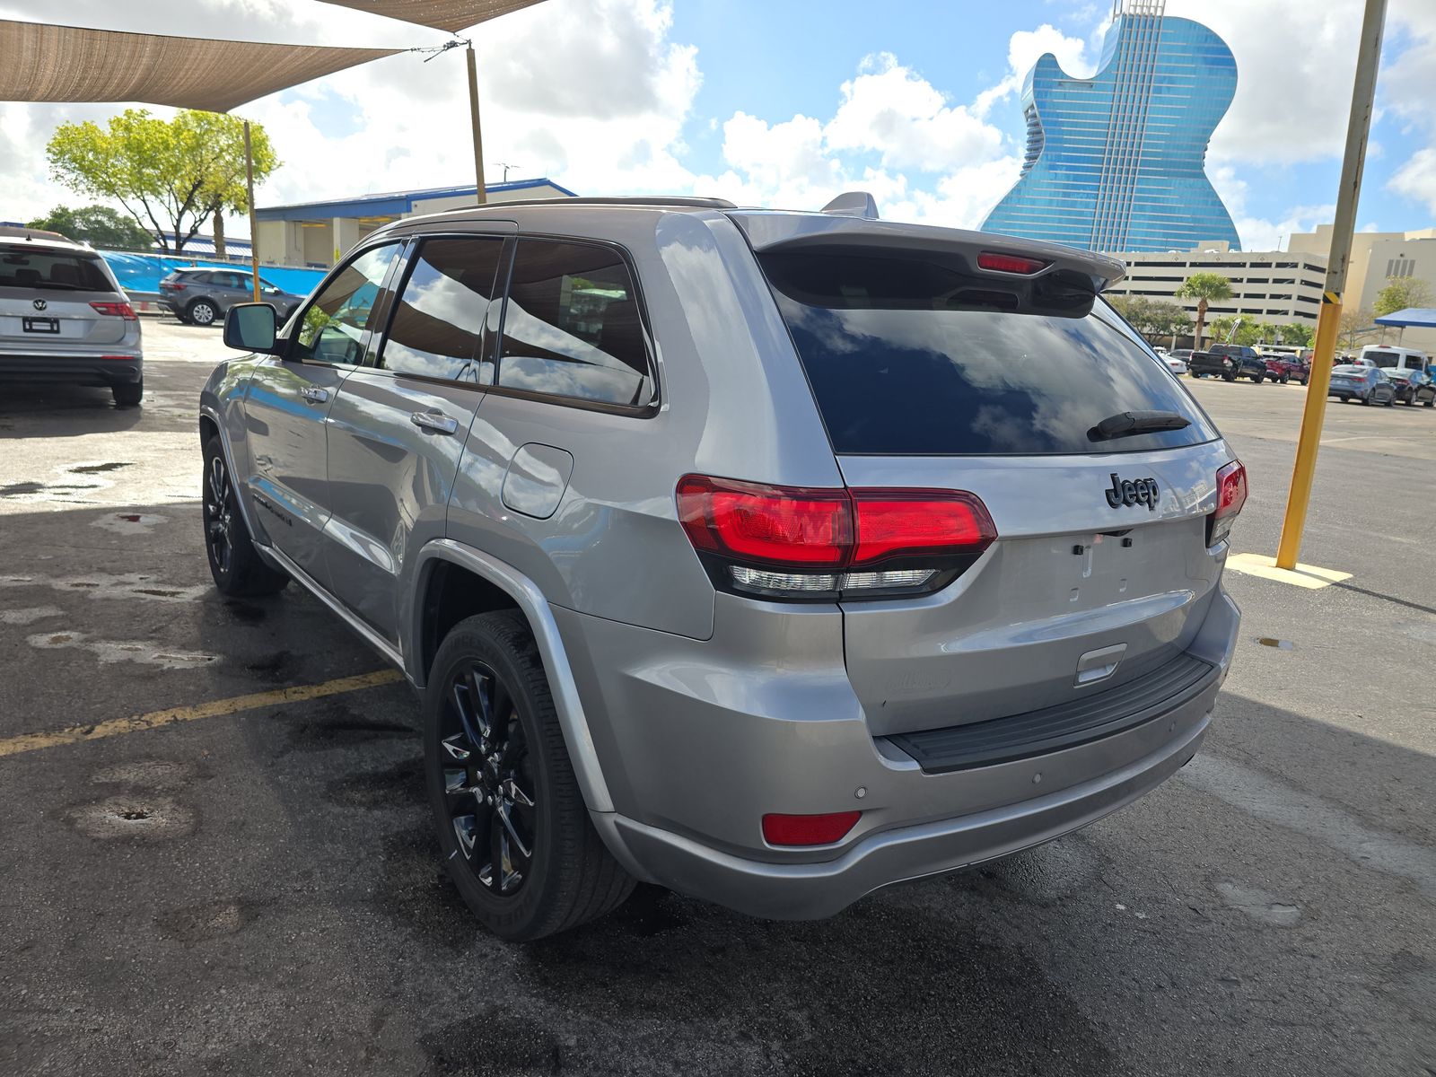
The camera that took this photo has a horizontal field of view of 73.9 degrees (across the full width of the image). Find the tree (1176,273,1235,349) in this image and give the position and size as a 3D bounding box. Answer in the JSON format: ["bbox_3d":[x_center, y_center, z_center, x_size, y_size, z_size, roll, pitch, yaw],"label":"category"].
[{"bbox_3d":[34.254,-15.233,67.290,4.000,7.000,4.000,4,13,0],"label":"tree"}]

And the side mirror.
[{"bbox_3d":[-1.686,-0.765,3.466,0.235,0.190,0.150,-5,16,-37],"label":"side mirror"}]

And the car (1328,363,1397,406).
[{"bbox_3d":[24.512,-5.876,36.437,4.600,1.440,1.800,-7,17,-40],"label":"car"}]

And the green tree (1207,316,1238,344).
[{"bbox_3d":[46.389,-18.210,88.512,2.470,4.780,2.220,10,14,26],"label":"green tree"}]

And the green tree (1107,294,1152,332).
[{"bbox_3d":[30.988,-15.881,72.037,3.800,5.600,3.800,4,13,0],"label":"green tree"}]

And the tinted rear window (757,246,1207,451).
[{"bbox_3d":[0.657,-0.399,2.061,1.360,0.490,0.130,-5,-28,-37],"label":"tinted rear window"}]

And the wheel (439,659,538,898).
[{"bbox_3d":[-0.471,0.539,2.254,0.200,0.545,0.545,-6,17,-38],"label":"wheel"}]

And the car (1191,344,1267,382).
[{"bbox_3d":[28.201,-9.625,52.425,5.850,1.940,2.050,-6,17,-39],"label":"car"}]

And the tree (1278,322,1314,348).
[{"bbox_3d":[53.170,-17.638,88.502,2.830,4.680,2.550,11,14,29],"label":"tree"}]

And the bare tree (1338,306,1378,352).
[{"bbox_3d":[42.016,-12.854,63.246,3.200,5.400,3.200,4,13,0],"label":"bare tree"}]

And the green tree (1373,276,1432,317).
[{"bbox_3d":[49.964,-15.390,70.843,3.480,7.860,3.130,12,15,33],"label":"green tree"}]

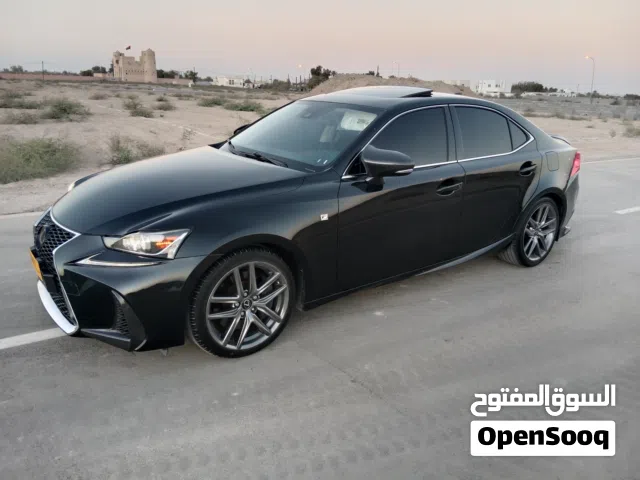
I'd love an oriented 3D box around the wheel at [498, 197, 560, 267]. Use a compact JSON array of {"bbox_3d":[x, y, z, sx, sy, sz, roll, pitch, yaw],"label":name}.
[{"bbox_3d":[1.840,-0.097,4.221,0.640,0.640,0.250,-10,21,-35],"label":"wheel"}]

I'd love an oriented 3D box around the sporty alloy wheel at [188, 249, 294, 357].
[{"bbox_3d":[-0.431,0.321,2.637,0.640,0.640,0.235,-10,21,-35],"label":"sporty alloy wheel"}]

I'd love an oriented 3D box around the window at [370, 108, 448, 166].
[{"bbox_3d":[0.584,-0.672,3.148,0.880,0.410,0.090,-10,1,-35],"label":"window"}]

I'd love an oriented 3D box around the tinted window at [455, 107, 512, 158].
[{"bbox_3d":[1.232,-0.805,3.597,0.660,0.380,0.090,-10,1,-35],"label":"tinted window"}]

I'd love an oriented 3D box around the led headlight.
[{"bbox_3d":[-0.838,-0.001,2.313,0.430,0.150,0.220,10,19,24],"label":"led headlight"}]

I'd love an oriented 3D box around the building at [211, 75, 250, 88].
[{"bbox_3d":[-32.583,-57.593,175.000,13.000,4.300,10.000,-1,18,-10],"label":"building"}]

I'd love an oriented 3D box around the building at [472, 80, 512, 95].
[{"bbox_3d":[83.014,-72.105,230.000,16.000,8.500,14.000,8,18,17],"label":"building"}]

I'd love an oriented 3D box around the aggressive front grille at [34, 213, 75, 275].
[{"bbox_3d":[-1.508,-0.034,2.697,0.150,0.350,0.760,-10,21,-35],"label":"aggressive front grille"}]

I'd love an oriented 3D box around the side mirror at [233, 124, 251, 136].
[{"bbox_3d":[-0.686,-0.940,4.212,0.190,0.175,0.230,-10,21,-35],"label":"side mirror"}]

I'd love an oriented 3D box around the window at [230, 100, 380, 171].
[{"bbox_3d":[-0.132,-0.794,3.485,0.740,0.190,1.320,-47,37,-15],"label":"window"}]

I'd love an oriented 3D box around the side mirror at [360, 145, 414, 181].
[{"bbox_3d":[0.391,-0.454,2.802,0.200,0.175,0.230,-10,21,-35],"label":"side mirror"}]

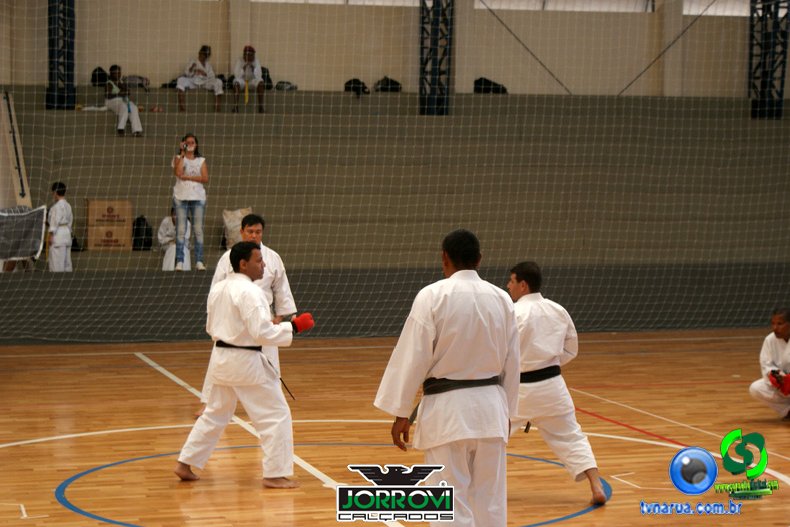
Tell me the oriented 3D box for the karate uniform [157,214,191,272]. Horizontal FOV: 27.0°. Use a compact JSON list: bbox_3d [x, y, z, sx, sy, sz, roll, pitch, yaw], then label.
[{"bbox_3d":[-2.947,-0.206,21.900,0.460,0.800,0.550,0,2,-14],"label":"karate uniform"}]

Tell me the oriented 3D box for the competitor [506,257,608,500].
[{"bbox_3d":[0.943,0.729,10.421,0.580,1.480,0.920,-2,3,-38],"label":"competitor"}]

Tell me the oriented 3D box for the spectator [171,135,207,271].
[{"bbox_3d":[-2.640,-0.792,21.200,0.460,1.750,0.360,0,2,-9],"label":"spectator"}]

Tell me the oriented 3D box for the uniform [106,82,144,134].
[{"bbox_3d":[-3.868,-2.222,23.450,0.450,0.760,0.520,-1,3,-30],"label":"uniform"}]

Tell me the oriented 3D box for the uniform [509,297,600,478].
[{"bbox_3d":[0.943,0.773,10.443,0.560,1.190,0.820,-2,3,-38],"label":"uniform"}]

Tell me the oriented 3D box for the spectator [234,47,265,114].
[{"bbox_3d":[-2.181,-2.746,24.500,0.490,1.050,0.620,0,3,-12],"label":"spectator"}]

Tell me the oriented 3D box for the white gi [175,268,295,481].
[{"bbox_3d":[-1.030,0.728,10.700,0.660,1.340,0.740,-2,3,-38],"label":"white gi"}]

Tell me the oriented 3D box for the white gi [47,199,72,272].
[{"bbox_3d":[-4.331,-0.310,21.250,0.380,1.040,0.280,-2,3,-37],"label":"white gi"}]

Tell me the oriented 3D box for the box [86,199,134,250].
[{"bbox_3d":[-3.729,-0.496,21.500,0.600,0.630,0.420,0,3,-13],"label":"box"}]

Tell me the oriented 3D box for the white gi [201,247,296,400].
[{"bbox_3d":[-1.225,0.506,13.958,0.780,1.360,0.460,0,3,-13],"label":"white gi"}]

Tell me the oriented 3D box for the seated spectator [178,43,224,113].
[{"bbox_3d":[-3.159,-2.982,26.600,0.720,1.120,0.680,0,2,-13],"label":"seated spectator"}]

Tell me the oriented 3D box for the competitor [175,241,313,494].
[{"bbox_3d":[-0.992,0.652,10.788,0.800,1.580,0.660,-1,3,-22],"label":"competitor"}]

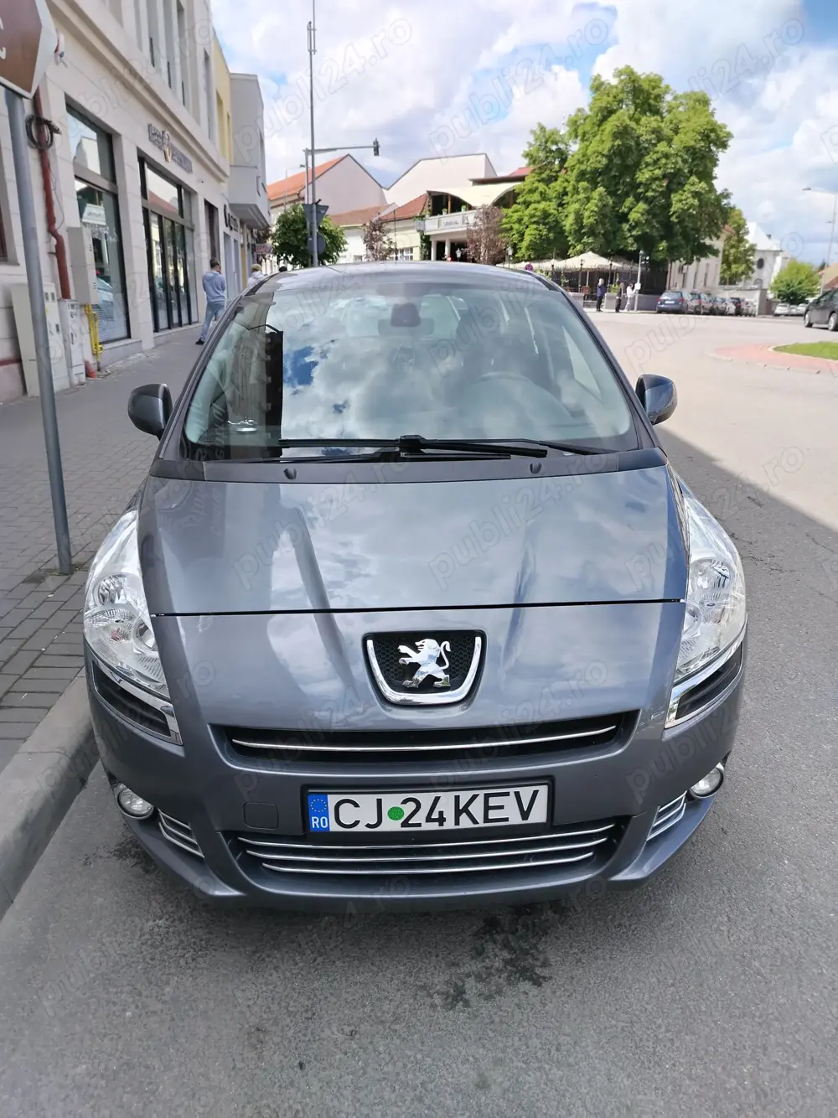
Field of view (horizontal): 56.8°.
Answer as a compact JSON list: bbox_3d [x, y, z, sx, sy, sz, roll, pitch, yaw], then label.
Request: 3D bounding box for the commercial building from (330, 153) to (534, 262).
[{"bbox_3d":[1.124,-23.994,57.000,14.000,10.000,11.000,19,27,39],"label":"commercial building"}]

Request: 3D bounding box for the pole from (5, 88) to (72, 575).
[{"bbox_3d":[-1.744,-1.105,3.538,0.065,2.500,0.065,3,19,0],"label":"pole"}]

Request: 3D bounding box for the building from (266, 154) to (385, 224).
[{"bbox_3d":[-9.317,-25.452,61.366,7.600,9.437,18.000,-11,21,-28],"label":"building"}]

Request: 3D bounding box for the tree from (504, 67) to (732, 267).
[{"bbox_3d":[12.132,-23.016,48.731,14.438,13.755,12.994,6,20,12],"label":"tree"}]

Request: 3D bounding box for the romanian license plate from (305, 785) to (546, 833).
[{"bbox_3d":[0.021,0.547,1.684,0.520,0.110,0.015,-2,20,-1],"label":"romanian license plate"}]

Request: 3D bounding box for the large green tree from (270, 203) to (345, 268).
[{"bbox_3d":[-5.183,-14.178,36.371,3.500,4.700,3.500,0,19,0],"label":"large green tree"}]

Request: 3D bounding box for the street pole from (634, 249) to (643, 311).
[{"bbox_3d":[11.864,-15.106,41.865,0.220,3.204,0.220,0,19,0],"label":"street pole"}]

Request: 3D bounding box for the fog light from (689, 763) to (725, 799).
[{"bbox_3d":[0.736,0.558,1.972,0.095,0.085,0.060,-7,20,-16],"label":"fog light"}]

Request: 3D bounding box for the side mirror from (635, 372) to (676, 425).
[{"bbox_3d":[0.877,-0.612,2.970,0.190,0.185,0.130,-2,20,-2],"label":"side mirror"}]

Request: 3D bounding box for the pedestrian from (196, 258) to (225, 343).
[{"bbox_3d":[-4.453,-5.511,16.716,0.520,1.730,0.550,2,19,2],"label":"pedestrian"}]

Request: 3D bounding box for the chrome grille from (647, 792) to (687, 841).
[{"bbox_3d":[0.588,0.602,1.836,0.140,0.080,0.050,-13,24,-29],"label":"chrome grille"}]

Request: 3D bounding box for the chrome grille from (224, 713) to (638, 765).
[{"bbox_3d":[0.026,0.402,1.717,0.912,0.072,0.095,-2,19,-3],"label":"chrome grille"}]

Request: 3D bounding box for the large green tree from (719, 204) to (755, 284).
[{"bbox_3d":[31.289,-29.645,76.410,3.787,9.638,3.787,9,21,20],"label":"large green tree"}]

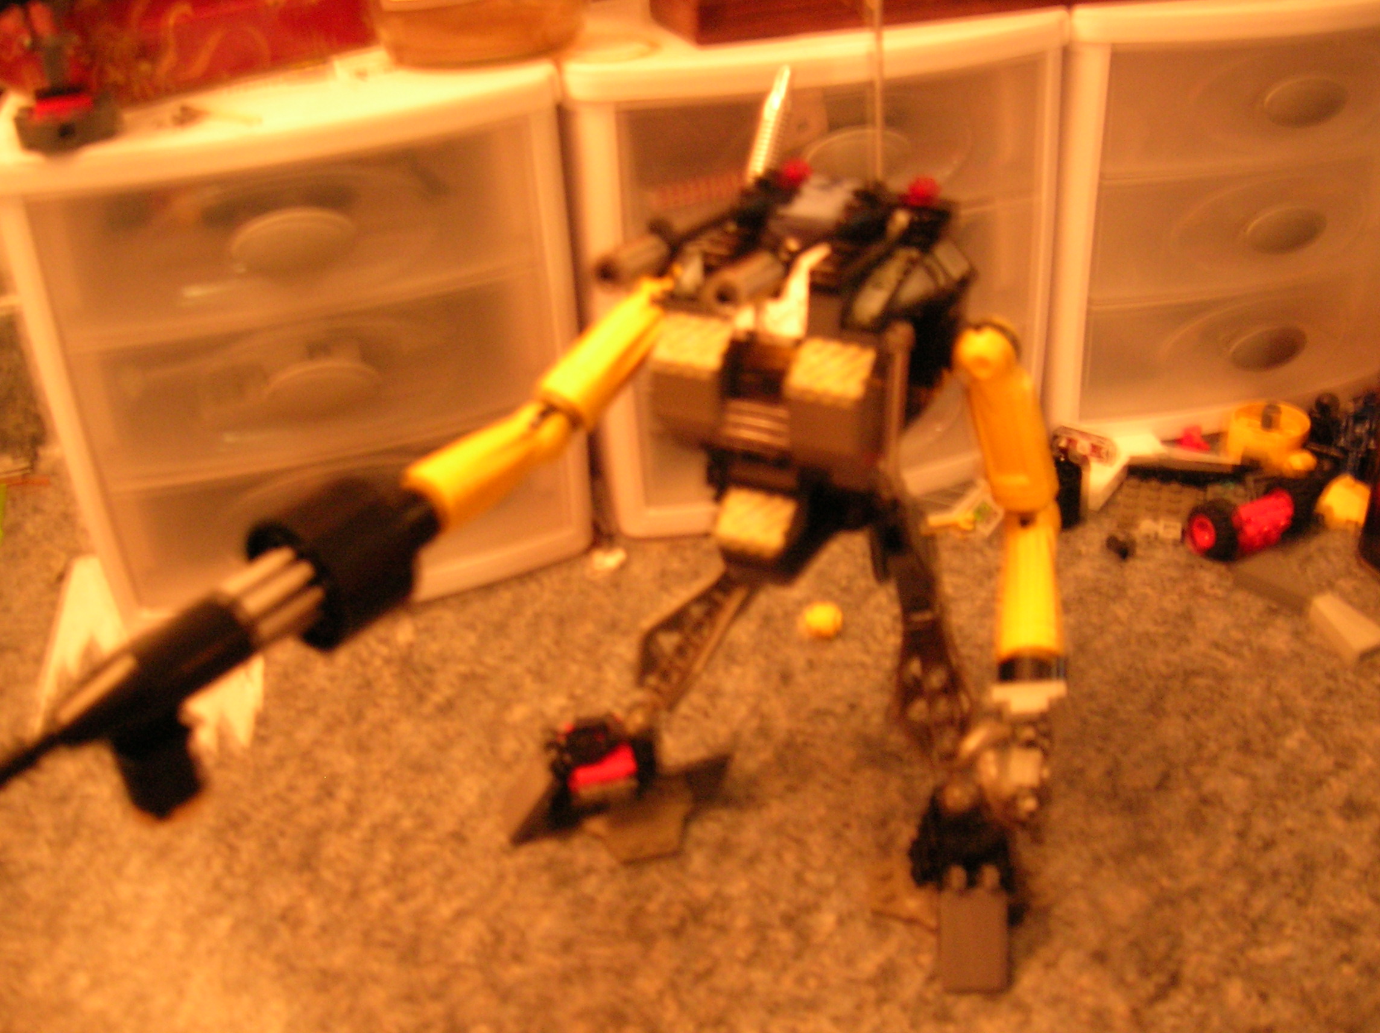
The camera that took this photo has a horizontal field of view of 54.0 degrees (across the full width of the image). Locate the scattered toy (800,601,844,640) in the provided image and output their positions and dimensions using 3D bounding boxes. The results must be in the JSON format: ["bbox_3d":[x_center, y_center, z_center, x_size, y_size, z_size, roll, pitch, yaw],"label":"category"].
[{"bbox_3d":[0.044,0.034,0.453,0.013,0.011,0.011,-4,27,0],"label":"scattered toy"}]

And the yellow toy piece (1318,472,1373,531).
[{"bbox_3d":[0.242,-0.005,0.500,0.018,0.015,0.017,8,29,22],"label":"yellow toy piece"}]

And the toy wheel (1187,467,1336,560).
[{"bbox_3d":[0.204,0.000,0.486,0.050,0.023,0.023,-12,28,-17],"label":"toy wheel"}]

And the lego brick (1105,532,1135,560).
[{"bbox_3d":[0.155,0.011,0.489,0.010,0.007,0.008,8,29,22],"label":"lego brick"}]

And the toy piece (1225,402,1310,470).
[{"bbox_3d":[0.233,-0.032,0.546,0.031,0.017,0.031,-4,27,0],"label":"toy piece"}]

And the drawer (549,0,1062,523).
[{"bbox_3d":[0.028,-0.122,0.580,0.185,0.175,0.216,-11,28,-14],"label":"drawer"}]

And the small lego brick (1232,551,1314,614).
[{"bbox_3d":[0.199,0.024,0.459,0.016,0.008,0.025,-26,35,-37],"label":"small lego brick"}]

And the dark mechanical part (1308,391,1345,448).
[{"bbox_3d":[0.257,-0.039,0.547,0.013,0.021,0.013,-4,27,0],"label":"dark mechanical part"}]

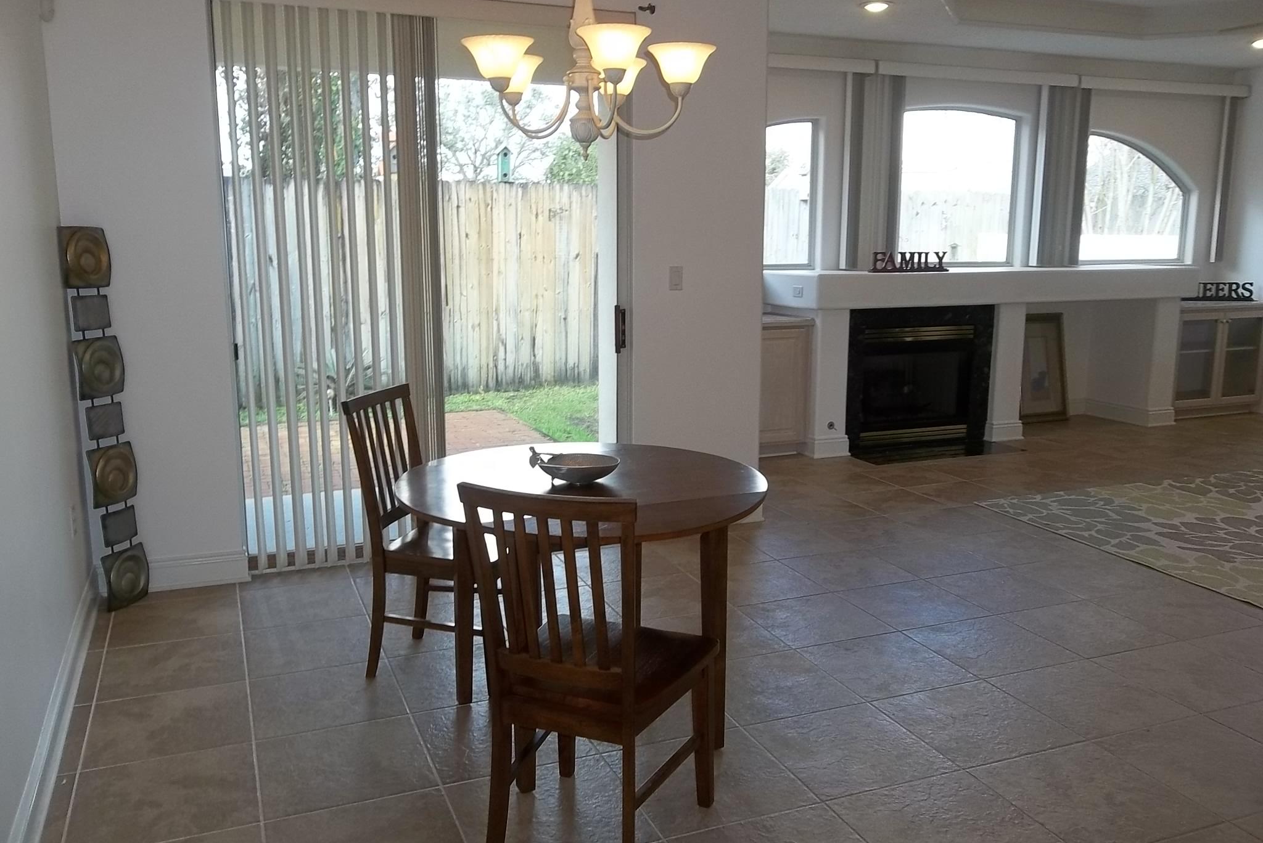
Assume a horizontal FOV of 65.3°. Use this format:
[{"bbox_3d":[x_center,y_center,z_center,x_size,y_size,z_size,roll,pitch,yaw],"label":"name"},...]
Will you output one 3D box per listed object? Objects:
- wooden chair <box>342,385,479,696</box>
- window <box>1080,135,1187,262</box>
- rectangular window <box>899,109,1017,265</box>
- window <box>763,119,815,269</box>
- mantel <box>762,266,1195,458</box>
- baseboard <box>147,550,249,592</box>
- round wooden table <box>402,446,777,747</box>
[{"bbox_3d":[-0.625,0.378,3.372,0.510,0.950,0.450,3,10,15],"label":"wooden chair"},{"bbox_3d":[4.285,-1.884,8.448,1.380,1.080,0.100,-4,11,-21],"label":"window"},{"bbox_3d":[2.472,-1.802,7.733,1.300,1.180,0.100,-4,11,-21],"label":"rectangular window"},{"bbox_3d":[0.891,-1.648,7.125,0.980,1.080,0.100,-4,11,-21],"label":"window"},{"bbox_3d":[2.749,-0.543,7.628,3.500,1.264,0.740,-4,11,-21],"label":"mantel"},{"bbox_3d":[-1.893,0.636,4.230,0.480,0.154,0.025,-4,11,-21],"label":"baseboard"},{"bbox_3d":[-0.141,0.549,2.948,1.080,0.756,1.080,0,10,0],"label":"round wooden table"}]

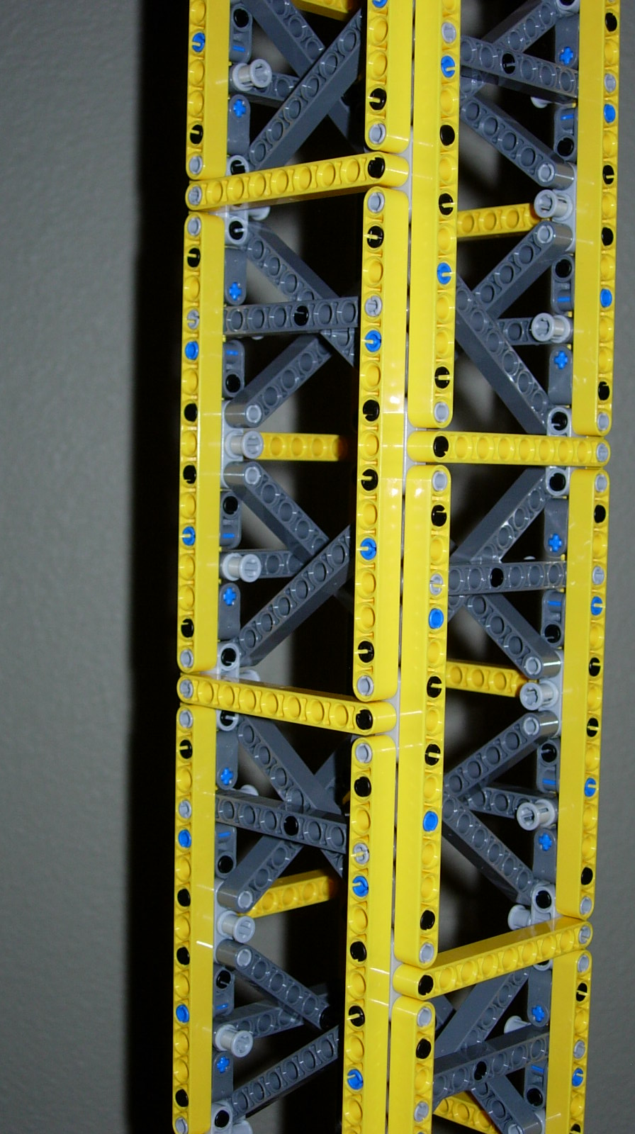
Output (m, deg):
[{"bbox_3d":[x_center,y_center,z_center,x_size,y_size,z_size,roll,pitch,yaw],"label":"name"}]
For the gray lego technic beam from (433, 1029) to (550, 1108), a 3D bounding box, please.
[{"bbox_3d":[0.039,0.129,0.431,0.008,0.007,0.071,5,5,45],"label":"gray lego technic beam"}]

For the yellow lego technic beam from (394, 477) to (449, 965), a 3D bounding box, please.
[{"bbox_3d":[0.025,0.036,0.397,0.008,0.119,0.007,5,5,45],"label":"yellow lego technic beam"}]

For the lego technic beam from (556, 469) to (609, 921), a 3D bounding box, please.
[{"bbox_3d":[0.069,0.034,0.438,0.007,0.119,0.008,-2,5,-45],"label":"lego technic beam"}]

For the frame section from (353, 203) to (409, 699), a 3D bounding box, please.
[{"bbox_3d":[0.015,-0.028,0.393,0.007,0.119,0.008,5,5,45],"label":"frame section"}]

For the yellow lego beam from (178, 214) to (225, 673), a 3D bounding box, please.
[{"bbox_3d":[-0.030,-0.032,0.438,0.007,0.119,0.008,5,5,45],"label":"yellow lego beam"}]

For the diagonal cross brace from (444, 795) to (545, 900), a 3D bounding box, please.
[{"bbox_3d":[0.035,0.066,0.433,0.008,0.007,0.087,5,-32,45],"label":"diagonal cross brace"}]

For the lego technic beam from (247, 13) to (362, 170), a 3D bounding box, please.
[{"bbox_3d":[0.006,-0.124,0.416,0.008,0.007,0.087,-2,-32,-45],"label":"lego technic beam"}]

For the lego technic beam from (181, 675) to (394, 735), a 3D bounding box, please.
[{"bbox_3d":[-0.009,0.034,0.415,0.008,0.007,0.071,-2,5,-45],"label":"lego technic beam"}]

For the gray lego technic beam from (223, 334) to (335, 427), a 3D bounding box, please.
[{"bbox_3d":[0.004,-0.065,0.459,0.008,0.007,0.087,5,42,45],"label":"gray lego technic beam"}]

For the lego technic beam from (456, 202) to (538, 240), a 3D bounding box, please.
[{"bbox_3d":[0.050,-0.095,0.463,0.008,0.007,0.071,-2,5,-45],"label":"lego technic beam"}]

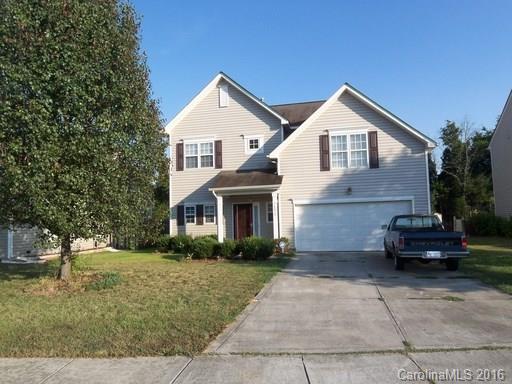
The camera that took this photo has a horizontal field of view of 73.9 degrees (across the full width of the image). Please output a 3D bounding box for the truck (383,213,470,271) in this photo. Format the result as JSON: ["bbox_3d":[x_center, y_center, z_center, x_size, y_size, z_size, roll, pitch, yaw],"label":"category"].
[{"bbox_3d":[5.053,1.505,10.712,1.680,1.550,4.560,-2,-4,15],"label":"truck"}]

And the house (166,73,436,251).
[{"bbox_3d":[2.461,-1.412,20.583,12.518,8.922,11.263,-2,-4,12],"label":"house"}]

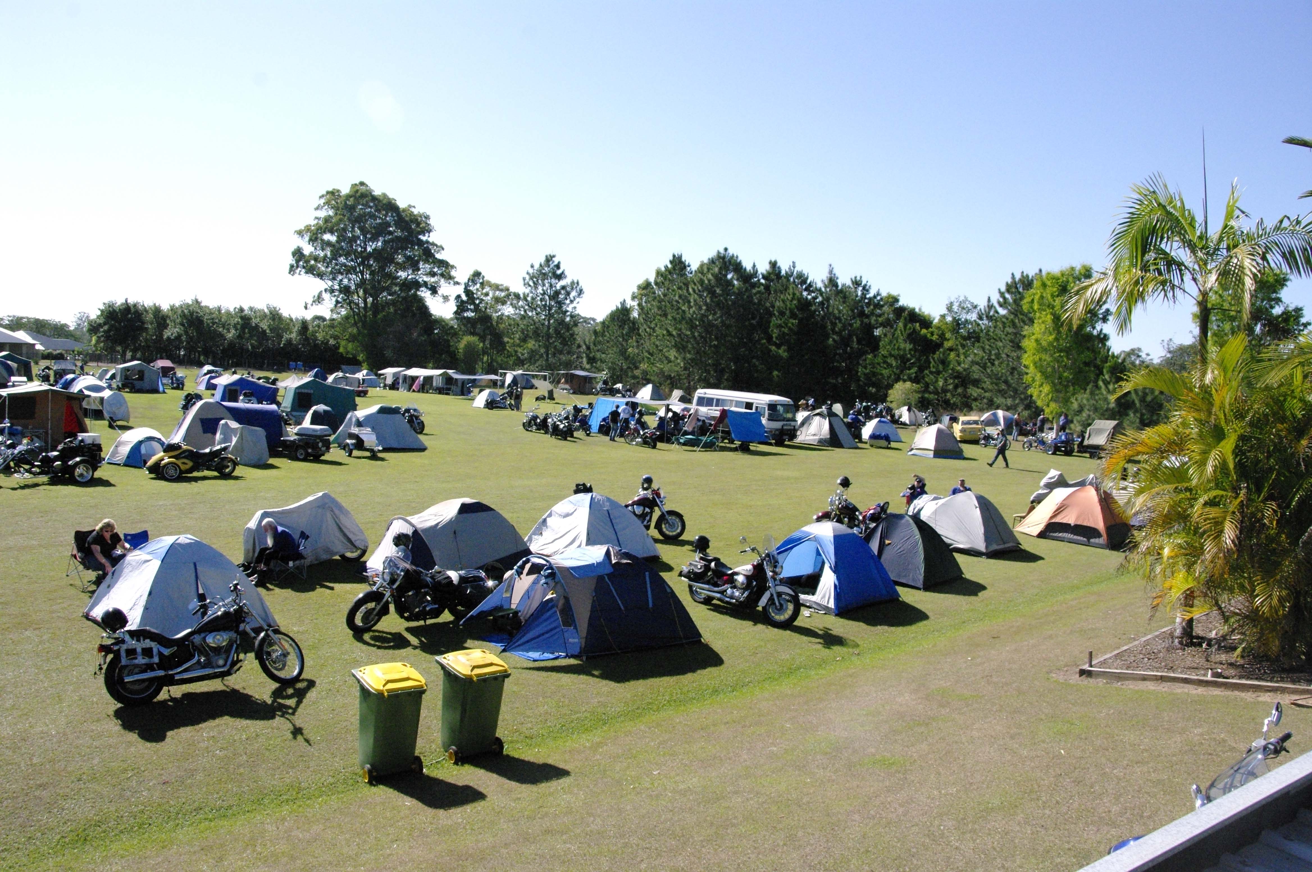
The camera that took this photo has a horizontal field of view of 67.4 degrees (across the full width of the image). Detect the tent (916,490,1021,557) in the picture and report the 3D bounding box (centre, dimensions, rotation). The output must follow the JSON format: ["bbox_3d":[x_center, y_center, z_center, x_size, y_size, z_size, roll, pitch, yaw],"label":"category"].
[{"bbox_3d":[7.721,2.085,25.230,2.650,1.350,2.130,8,7,44],"label":"tent"}]

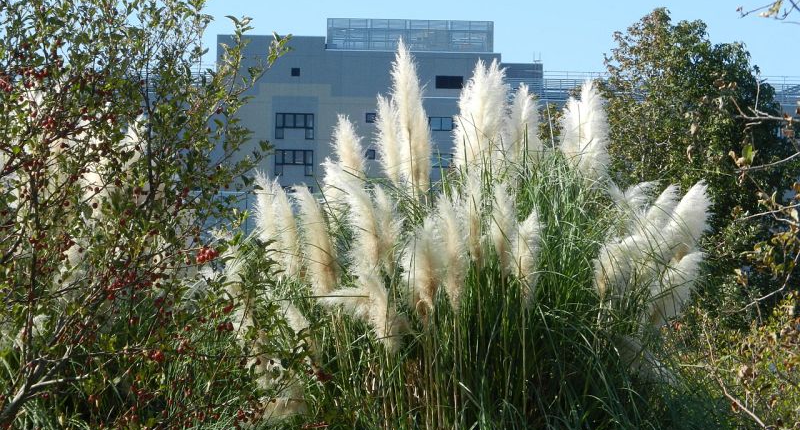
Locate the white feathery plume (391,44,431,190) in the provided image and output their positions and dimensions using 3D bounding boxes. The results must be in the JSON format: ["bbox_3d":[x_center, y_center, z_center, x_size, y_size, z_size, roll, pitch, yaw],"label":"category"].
[{"bbox_3d":[0.049,-0.458,11.400,0.158,0.712,0.158,-4,0,0],"label":"white feathery plume"}]

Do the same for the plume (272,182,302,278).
[{"bbox_3d":[-0.514,0.066,11.200,0.101,0.443,0.110,-10,0,0],"label":"plume"}]

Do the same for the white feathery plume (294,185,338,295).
[{"bbox_3d":[-0.378,0.116,11.100,0.127,0.507,0.127,-13,0,0],"label":"white feathery plume"}]

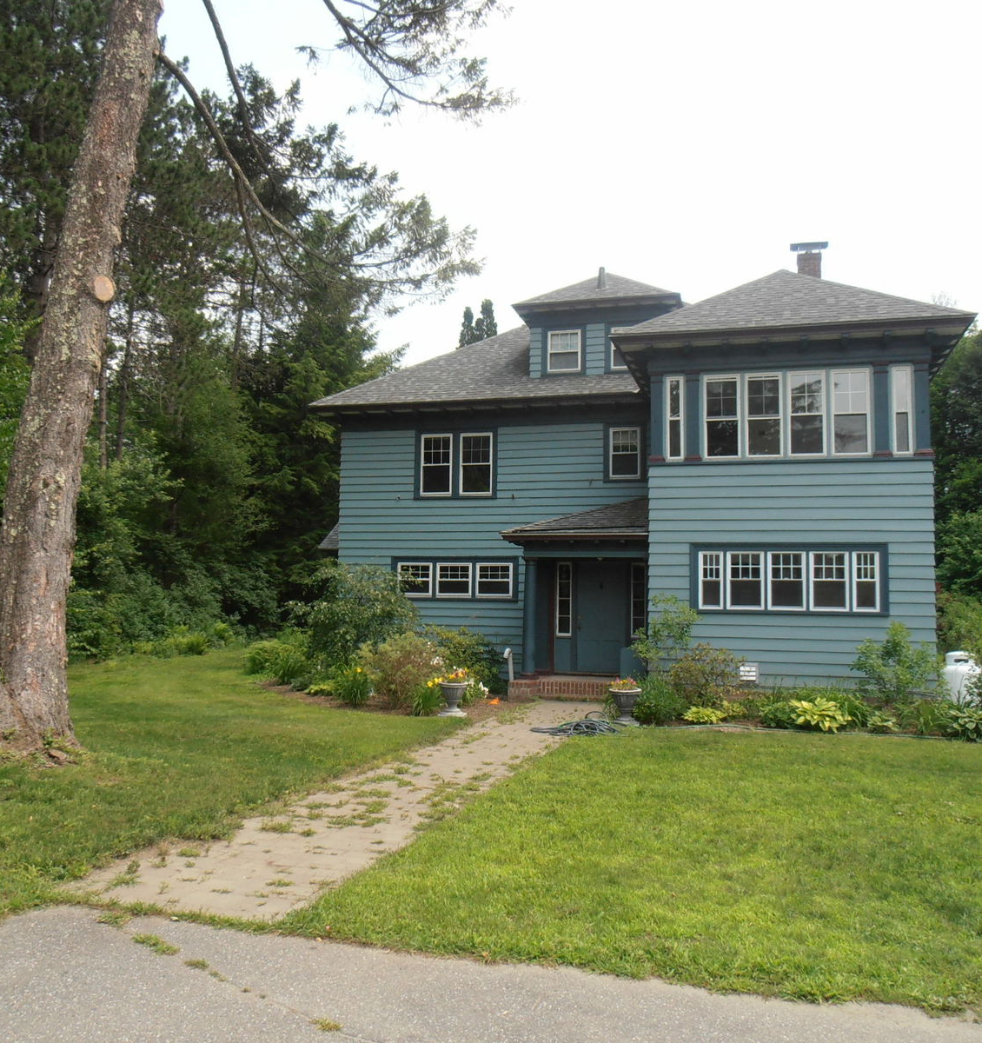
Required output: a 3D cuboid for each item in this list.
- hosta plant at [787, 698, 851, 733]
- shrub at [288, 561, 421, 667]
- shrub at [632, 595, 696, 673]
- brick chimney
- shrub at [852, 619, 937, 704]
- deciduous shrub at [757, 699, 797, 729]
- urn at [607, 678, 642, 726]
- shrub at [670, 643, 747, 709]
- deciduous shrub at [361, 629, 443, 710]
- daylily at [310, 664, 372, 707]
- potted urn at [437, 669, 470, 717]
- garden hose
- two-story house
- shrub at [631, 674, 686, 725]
[{"bbox_3d":[4.220,2.463,12.369,0.777,0.420,0.750,-1,-5,19],"label":"hosta plant"},{"bbox_3d":[-2.683,1.927,18.900,2.417,2.212,2.200,0,-5,15],"label":"shrub"},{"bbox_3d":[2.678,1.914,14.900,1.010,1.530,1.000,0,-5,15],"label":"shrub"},{"bbox_3d":[7.086,-5.790,21.500,0.820,0.926,0.720,0,-5,15],"label":"brick chimney"},{"bbox_3d":[5.834,2.052,13.900,1.215,1.212,1.100,0,-5,15],"label":"shrub"},{"bbox_3d":[4.001,2.708,13.500,0.546,0.432,0.550,0,-5,15],"label":"deciduous shrub"},{"bbox_3d":[1.893,2.551,13.600,0.480,0.661,0.480,0,-5,15],"label":"urn"},{"bbox_3d":[3.265,2.377,14.600,1.149,1.032,1.050,0,-5,15],"label":"shrub"},{"bbox_3d":[-1.337,2.207,14.362,1.201,1.155,1.100,1,-5,-5],"label":"deciduous shrub"},{"bbox_3d":[-2.239,2.496,14.674,0.922,0.605,0.800,2,-5,-8],"label":"daylily"},{"bbox_3d":[-0.520,2.407,13.537,0.448,0.644,0.440,1,-5,-2],"label":"potted urn"},{"bbox_3d":[1.043,2.482,11.855,1.086,0.220,0.850,0,-5,15],"label":"garden hose"},{"bbox_3d":[2.632,-1.373,20.608,11.400,9.450,13.800,0,-5,15],"label":"two-story house"},{"bbox_3d":[2.246,2.366,12.859,0.723,0.655,0.700,0,-5,10],"label":"shrub"}]

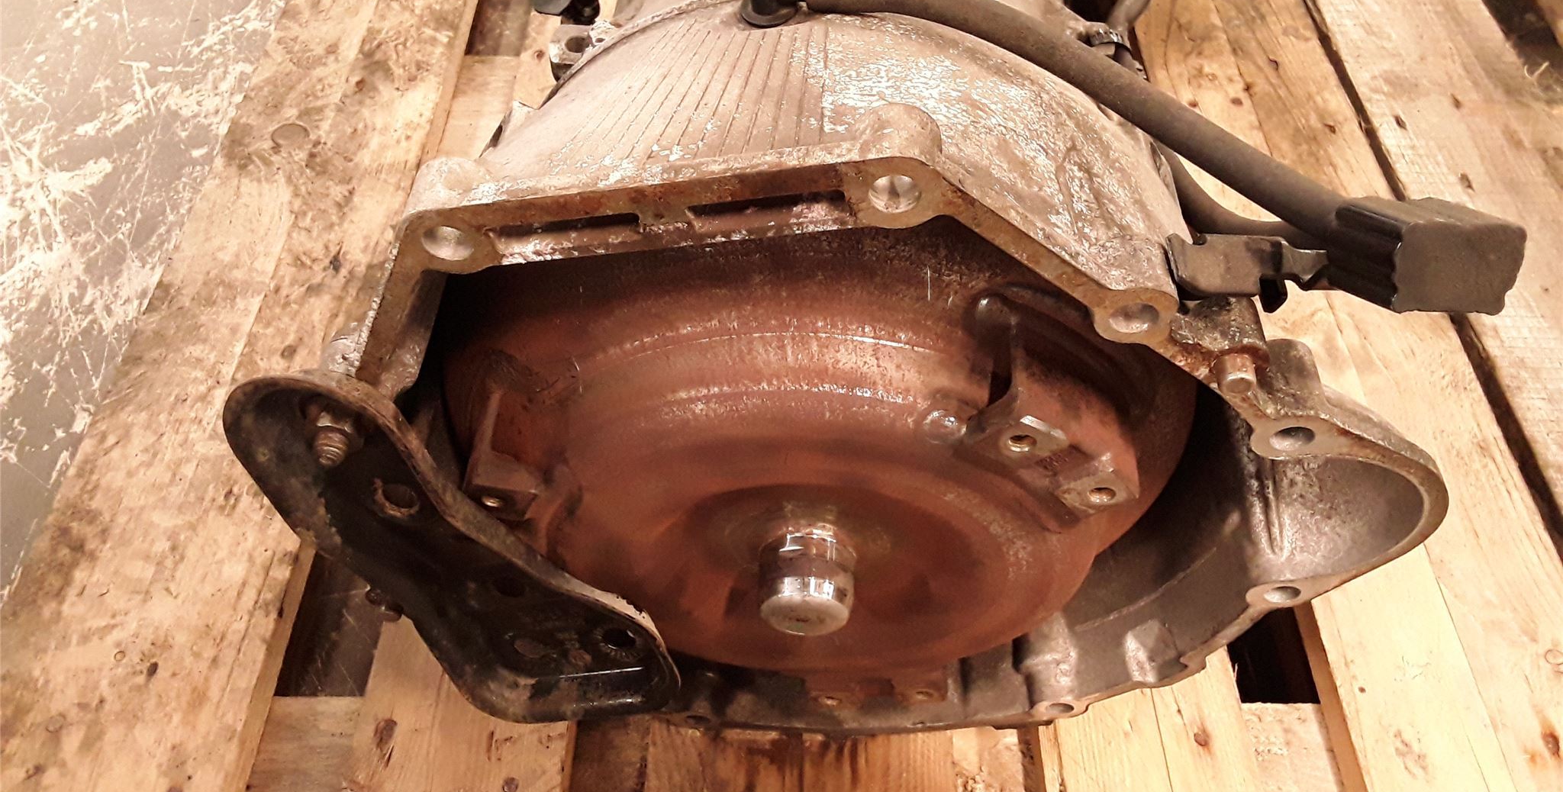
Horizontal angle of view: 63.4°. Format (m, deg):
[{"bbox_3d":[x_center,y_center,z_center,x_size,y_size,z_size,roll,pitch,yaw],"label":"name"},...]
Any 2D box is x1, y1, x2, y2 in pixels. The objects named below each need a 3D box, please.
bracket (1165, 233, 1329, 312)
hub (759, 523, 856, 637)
[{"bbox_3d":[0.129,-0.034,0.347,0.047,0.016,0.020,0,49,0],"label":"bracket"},{"bbox_3d":[0.009,0.064,0.445,0.034,0.034,0.029,2,55,2],"label":"hub"}]

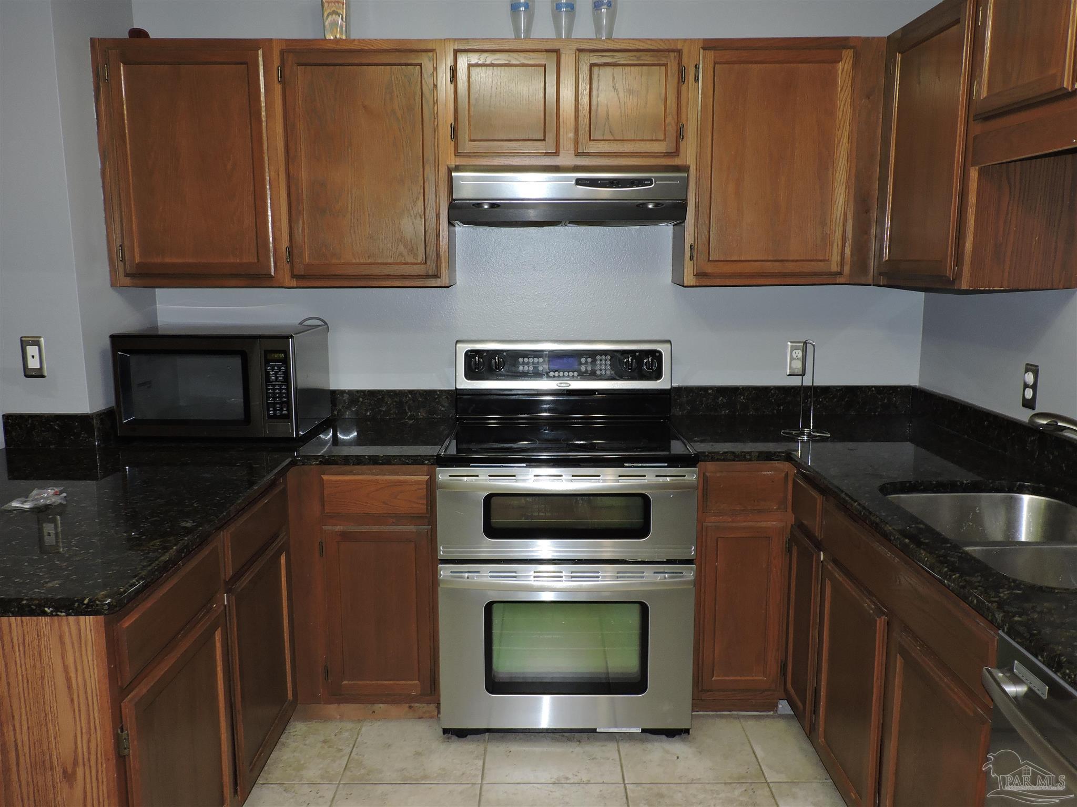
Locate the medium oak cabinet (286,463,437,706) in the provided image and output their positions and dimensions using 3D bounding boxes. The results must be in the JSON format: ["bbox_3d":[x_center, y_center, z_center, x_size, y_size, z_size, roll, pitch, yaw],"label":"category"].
[{"bbox_3d":[-0.531,0.537,2.960,0.465,0.825,0.630,0,10,0],"label":"medium oak cabinet"}]

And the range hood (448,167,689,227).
[{"bbox_3d":[0.093,-0.676,2.842,0.758,0.179,0.465,0,10,0],"label":"range hood"}]

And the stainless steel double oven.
[{"bbox_3d":[0.086,0.413,2.888,0.758,1.189,0.695,0,10,0],"label":"stainless steel double oven"}]

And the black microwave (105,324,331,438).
[{"bbox_3d":[-1.043,-0.082,2.931,0.572,0.330,0.395,0,10,2],"label":"black microwave"}]

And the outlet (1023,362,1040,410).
[{"bbox_3d":[1.386,-0.047,2.458,0.008,0.120,0.073,0,10,0],"label":"outlet"}]

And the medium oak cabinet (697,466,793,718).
[{"bbox_3d":[0.624,0.542,2.965,0.305,0.845,0.630,0,10,0],"label":"medium oak cabinet"}]

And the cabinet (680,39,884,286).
[{"bbox_3d":[0.773,-0.780,2.895,0.610,0.760,0.330,0,10,0],"label":"cabinet"}]

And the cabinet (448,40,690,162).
[{"bbox_3d":[0.092,-0.964,2.862,0.765,0.382,0.330,0,10,0],"label":"cabinet"}]

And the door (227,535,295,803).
[{"bbox_3d":[-0.749,0.688,2.366,0.020,0.550,0.480,0,10,0],"label":"door"}]

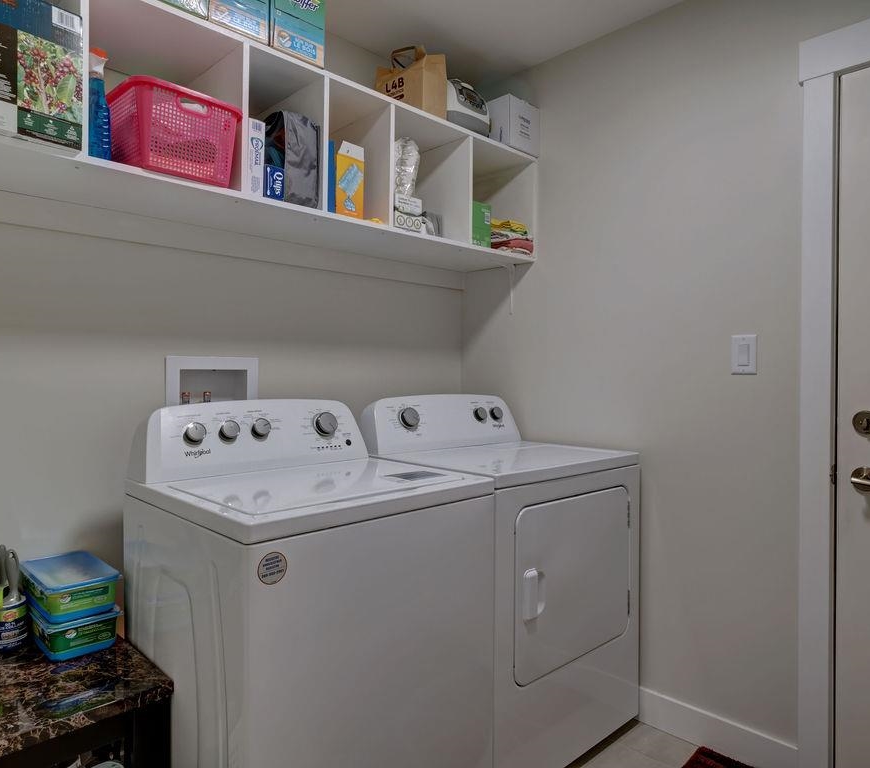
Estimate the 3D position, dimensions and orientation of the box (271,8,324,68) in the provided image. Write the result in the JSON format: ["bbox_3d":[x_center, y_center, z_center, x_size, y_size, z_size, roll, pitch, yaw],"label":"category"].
[{"bbox_3d":[-0.463,-0.933,1.689,0.162,0.106,0.270,-1,1,-44],"label":"box"}]

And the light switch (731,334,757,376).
[{"bbox_3d":[0.941,-0.088,1.803,0.012,0.121,0.073,-1,1,-44],"label":"light switch"}]

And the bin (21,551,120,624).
[{"bbox_3d":[-0.882,0.481,1.427,0.272,0.075,0.145,1,1,45],"label":"bin"}]

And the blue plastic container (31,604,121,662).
[{"bbox_3d":[-0.853,0.554,1.392,0.145,0.073,0.272,-1,1,-42],"label":"blue plastic container"}]

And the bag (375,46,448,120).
[{"bbox_3d":[-0.080,-1.019,2.048,0.210,0.265,0.125,1,1,38],"label":"bag"}]

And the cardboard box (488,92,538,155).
[{"bbox_3d":[0.281,-0.990,2.349,0.174,0.198,0.180,-1,1,-44],"label":"cardboard box"}]

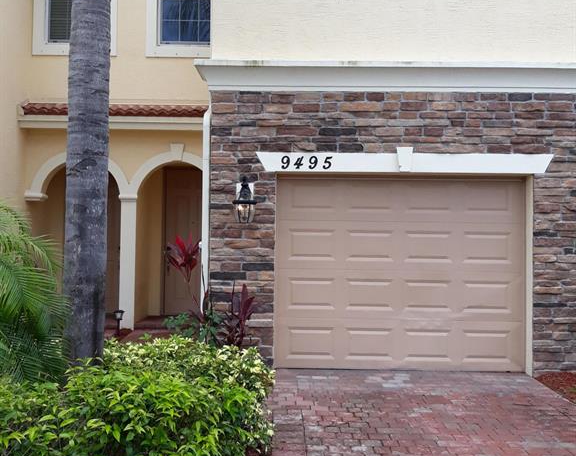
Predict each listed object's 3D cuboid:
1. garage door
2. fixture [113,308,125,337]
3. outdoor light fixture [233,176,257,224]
[{"bbox_3d":[1.242,0.495,6.800,2.740,2.130,0.080,1,-1,0],"label":"garage door"},{"bbox_3d":[-2.319,1.307,8.500,0.140,0.380,0.140,1,-1,0],"label":"fixture"},{"bbox_3d":[-0.443,-0.286,6.470,0.260,0.490,0.280,1,-1,0],"label":"outdoor light fixture"}]

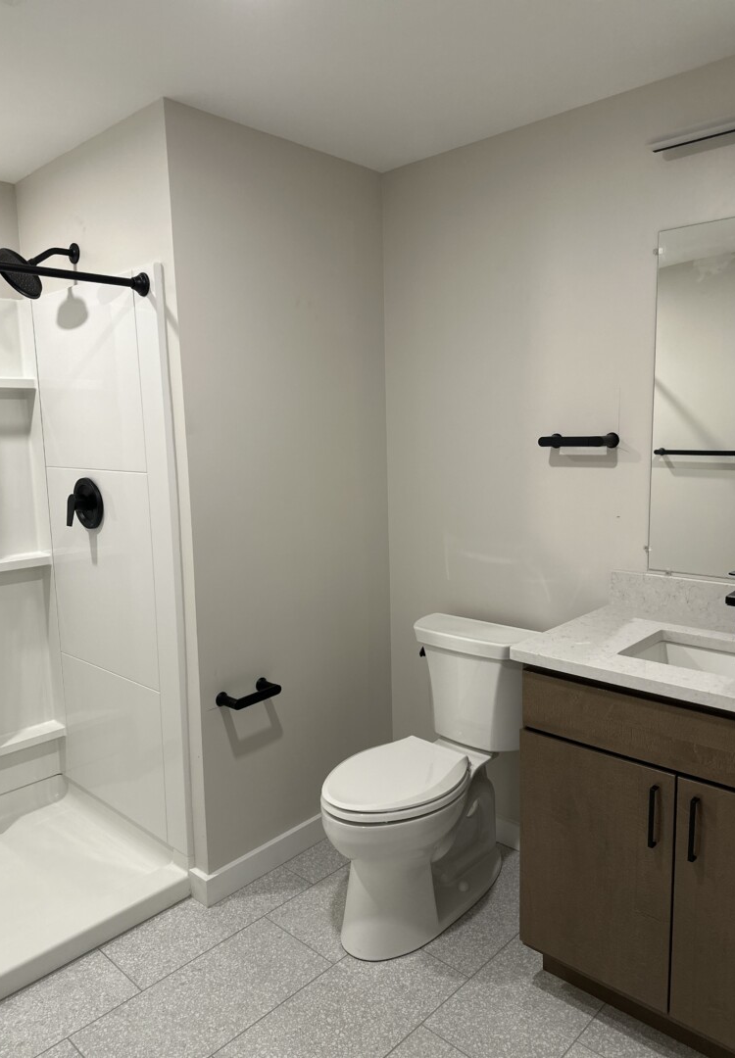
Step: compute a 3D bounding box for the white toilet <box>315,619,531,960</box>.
[{"bbox_3d":[0.174,0.750,2.242,0.466,0.783,0.765,6,11,43],"label":"white toilet"}]

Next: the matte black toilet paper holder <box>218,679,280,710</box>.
[{"bbox_3d":[-0.361,0.513,2.265,0.082,0.045,0.195,6,11,43],"label":"matte black toilet paper holder"}]

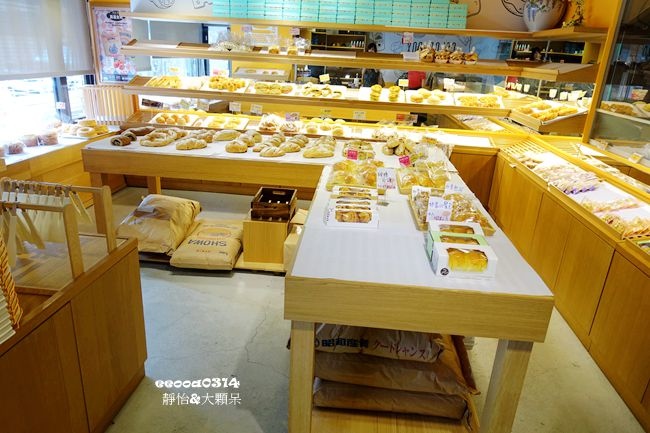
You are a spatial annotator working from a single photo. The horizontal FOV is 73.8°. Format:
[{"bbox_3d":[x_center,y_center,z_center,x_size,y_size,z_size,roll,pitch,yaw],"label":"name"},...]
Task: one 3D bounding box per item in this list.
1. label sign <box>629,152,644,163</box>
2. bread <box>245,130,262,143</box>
[{"bbox_3d":[2.428,-0.460,3.379,0.012,0.075,0.100,25,21,-4],"label":"label sign"},{"bbox_3d":[-0.551,-0.634,3.443,0.120,0.068,0.140,4,21,3],"label":"bread"}]

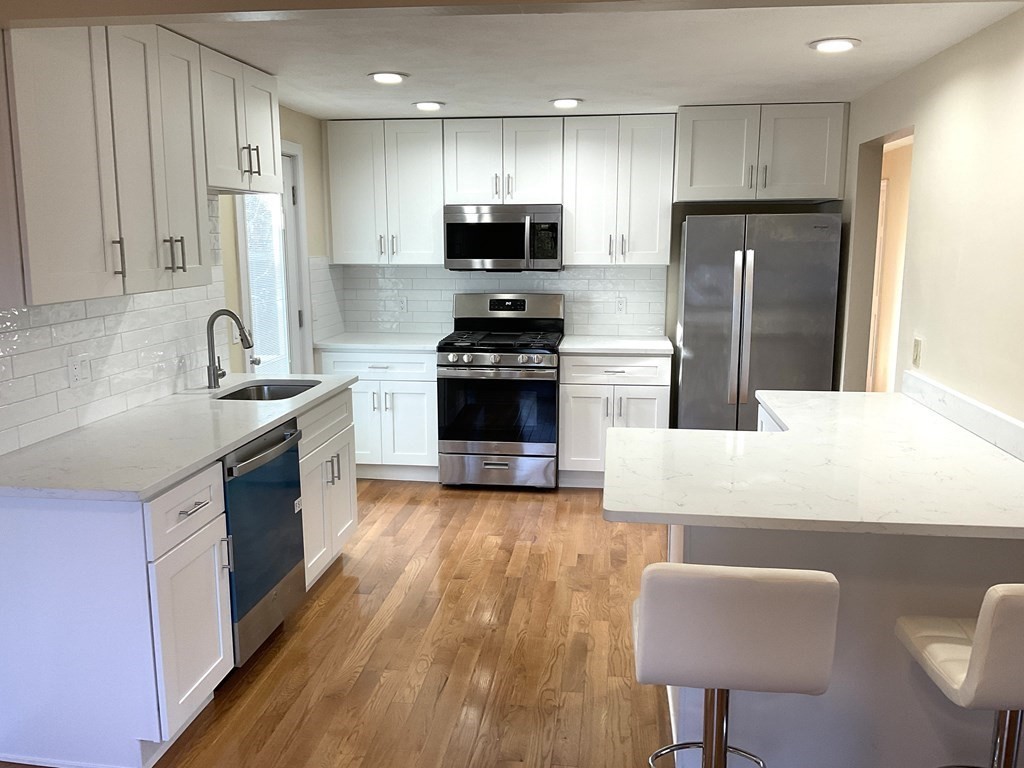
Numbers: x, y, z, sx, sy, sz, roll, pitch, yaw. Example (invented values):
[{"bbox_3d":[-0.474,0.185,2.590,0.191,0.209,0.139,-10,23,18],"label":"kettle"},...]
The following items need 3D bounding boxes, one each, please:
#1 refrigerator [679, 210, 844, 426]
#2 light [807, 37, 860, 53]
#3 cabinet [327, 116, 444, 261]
[{"bbox_3d":[1.438,-0.164,5.241,0.831,1.692,0.815,1,10,8],"label":"refrigerator"},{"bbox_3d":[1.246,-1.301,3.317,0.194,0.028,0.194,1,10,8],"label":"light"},{"bbox_3d":[-0.779,-1.250,5.667,0.752,0.912,0.330,1,10,8],"label":"cabinet"}]

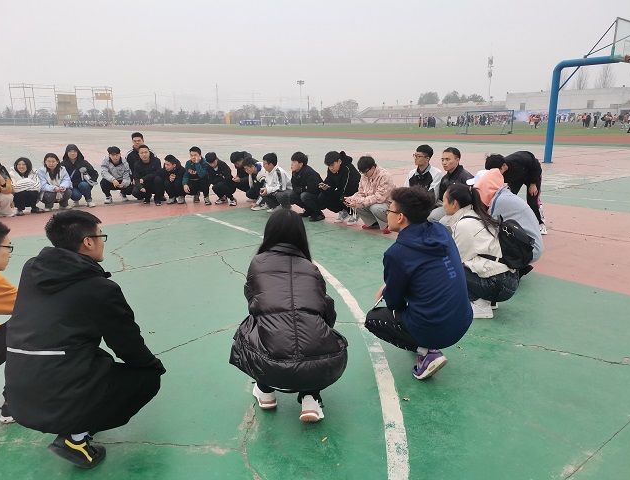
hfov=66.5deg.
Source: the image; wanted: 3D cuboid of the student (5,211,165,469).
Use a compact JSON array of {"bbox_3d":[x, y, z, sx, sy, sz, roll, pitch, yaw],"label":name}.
[{"bbox_3d":[-0.951,0.415,1.985,0.530,1.059,0.700,9,17,32],"label":"student"}]

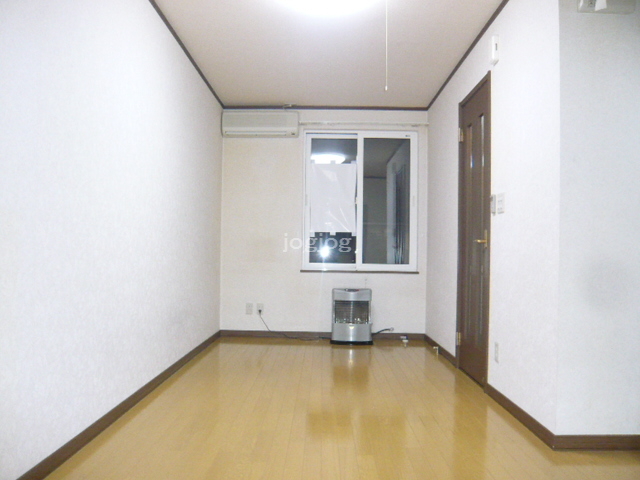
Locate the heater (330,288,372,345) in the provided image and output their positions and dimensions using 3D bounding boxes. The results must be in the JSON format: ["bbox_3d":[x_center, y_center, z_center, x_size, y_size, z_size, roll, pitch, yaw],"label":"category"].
[{"bbox_3d":[0.312,0.739,5.091,0.410,0.545,0.280,1,-1,0],"label":"heater"}]

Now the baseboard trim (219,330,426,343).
[{"bbox_3d":[0.027,0.979,5.287,2.111,0.070,0.014,1,-1,0],"label":"baseboard trim"}]

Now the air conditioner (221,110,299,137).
[{"bbox_3d":[-0.599,-1.178,5.252,0.780,0.250,0.200,1,-1,0],"label":"air conditioner"}]

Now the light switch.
[{"bbox_3d":[1.073,-0.218,3.063,0.013,0.122,0.118,1,-1,0],"label":"light switch"}]

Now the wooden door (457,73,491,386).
[{"bbox_3d":[1.094,-0.038,3.694,0.050,2.040,0.740,1,-1,0],"label":"wooden door"}]

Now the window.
[{"bbox_3d":[0.427,-0.406,5.433,1.196,1.462,0.111,1,-1,0],"label":"window"}]

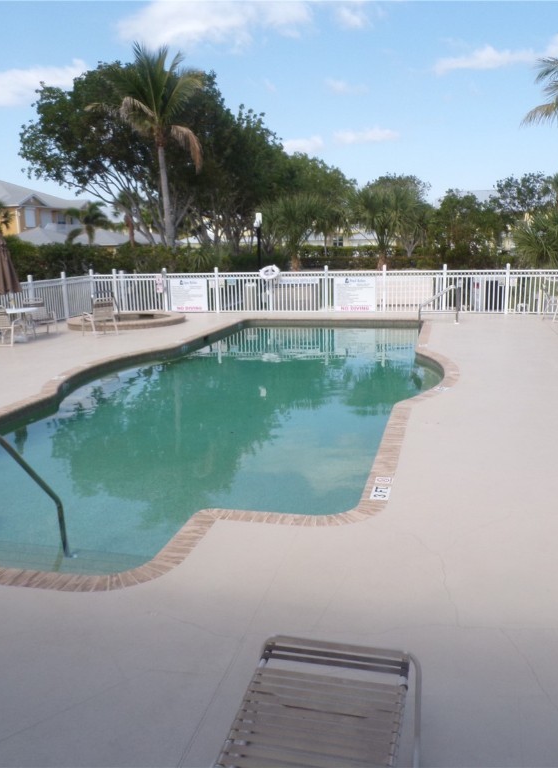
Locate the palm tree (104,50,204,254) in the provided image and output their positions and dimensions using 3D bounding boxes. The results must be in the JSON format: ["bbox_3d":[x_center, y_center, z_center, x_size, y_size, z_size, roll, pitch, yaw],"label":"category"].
[{"bbox_3d":[-4.960,-8.402,28.910,4.192,10.251,4.192,-1,11,0],"label":"palm tree"}]

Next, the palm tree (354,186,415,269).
[{"bbox_3d":[6.197,-9.033,41.484,3.800,4.900,3.700,1,12,8],"label":"palm tree"}]

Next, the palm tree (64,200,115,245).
[{"bbox_3d":[-11.170,-8.797,42.415,3.100,4.200,3.000,-4,12,-14],"label":"palm tree"}]

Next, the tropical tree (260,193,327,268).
[{"bbox_3d":[0.716,-6.222,31.902,2.942,4.613,2.942,-1,11,0],"label":"tropical tree"}]

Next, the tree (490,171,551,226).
[{"bbox_3d":[13.268,-8.513,39.145,3.276,6.065,3.276,-1,11,0],"label":"tree"}]

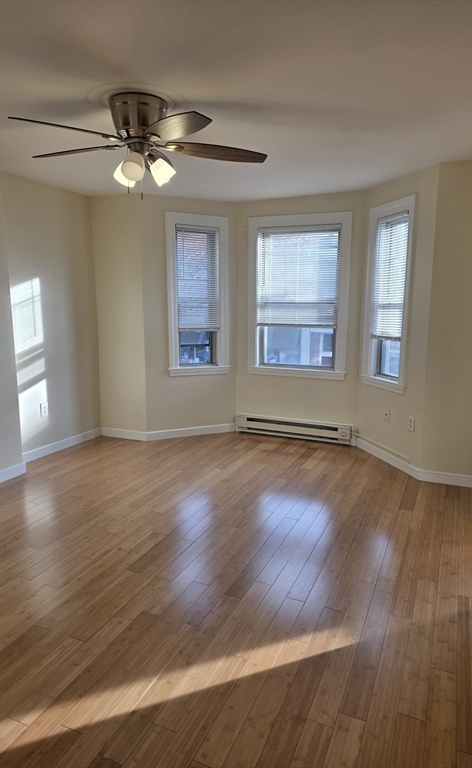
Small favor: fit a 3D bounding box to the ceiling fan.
[{"bbox_3d":[-0.478,-1.167,2.525,1.280,0.387,1.240,0,10,0],"label":"ceiling fan"}]

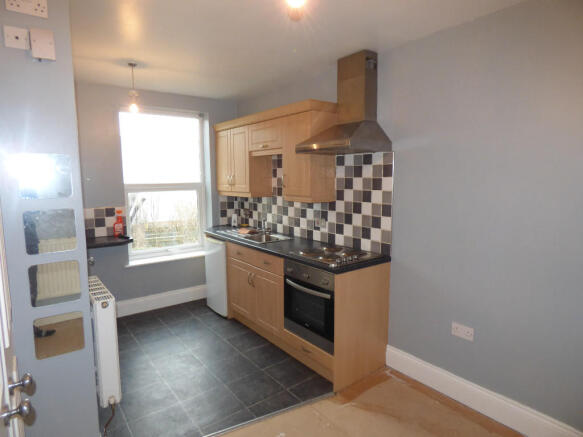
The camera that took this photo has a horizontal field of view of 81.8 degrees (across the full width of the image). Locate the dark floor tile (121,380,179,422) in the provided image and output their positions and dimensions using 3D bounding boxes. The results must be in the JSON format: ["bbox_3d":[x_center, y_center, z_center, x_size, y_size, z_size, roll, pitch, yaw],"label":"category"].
[{"bbox_3d":[-0.987,1.259,2.324,0.327,0.010,0.322,-5,8,-38],"label":"dark floor tile"}]

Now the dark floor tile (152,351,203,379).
[{"bbox_3d":[-0.929,1.209,2.785,0.327,0.010,0.322,-5,8,-38],"label":"dark floor tile"}]

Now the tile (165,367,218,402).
[{"bbox_3d":[-0.737,1.246,2.548,0.330,0.010,0.330,-5,9,-38],"label":"tile"}]

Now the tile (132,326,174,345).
[{"bbox_3d":[-1.345,1.151,3.301,0.330,0.010,0.330,-5,9,-38],"label":"tile"}]

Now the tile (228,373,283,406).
[{"bbox_3d":[-0.268,1.254,2.499,0.330,0.010,0.330,-5,9,-38],"label":"tile"}]

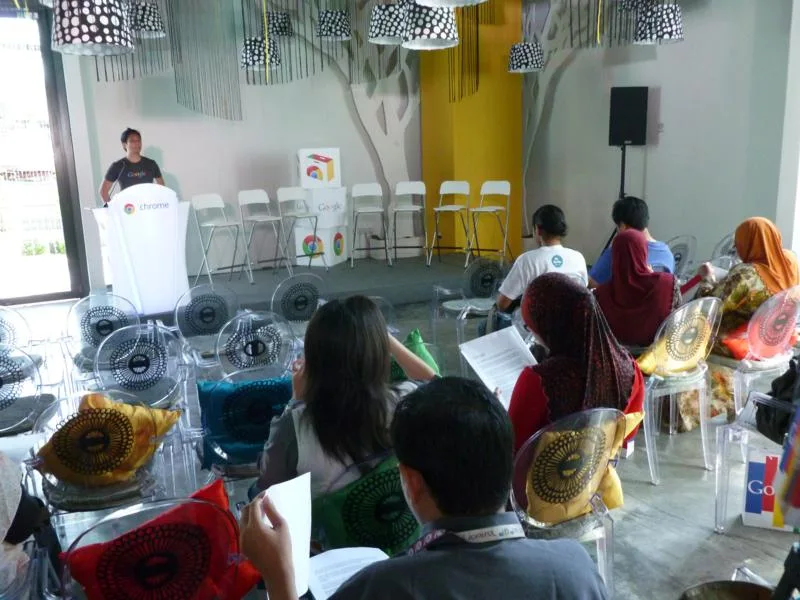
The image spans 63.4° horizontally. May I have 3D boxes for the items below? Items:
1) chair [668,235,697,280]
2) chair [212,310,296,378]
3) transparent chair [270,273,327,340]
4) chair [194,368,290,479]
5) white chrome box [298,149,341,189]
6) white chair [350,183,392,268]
[{"bbox_3d":[2.038,-0.093,5.182,0.540,0.940,0.550,-8,16,-23],"label":"chair"},{"bbox_3d":[-0.811,0.470,3.504,0.540,0.940,0.550,-7,13,-22],"label":"chair"},{"bbox_3d":[-0.774,0.219,4.824,0.540,0.940,0.550,-6,13,-21],"label":"transparent chair"},{"bbox_3d":[-0.593,0.646,2.647,0.540,0.940,0.550,-6,13,-21],"label":"chair"},{"bbox_3d":[-1.006,-1.638,8.087,0.470,0.470,0.470,-5,13,-12],"label":"white chrome box"},{"bbox_3d":[-0.383,-0.955,8.304,0.480,1.030,0.450,-3,12,-8],"label":"white chair"}]

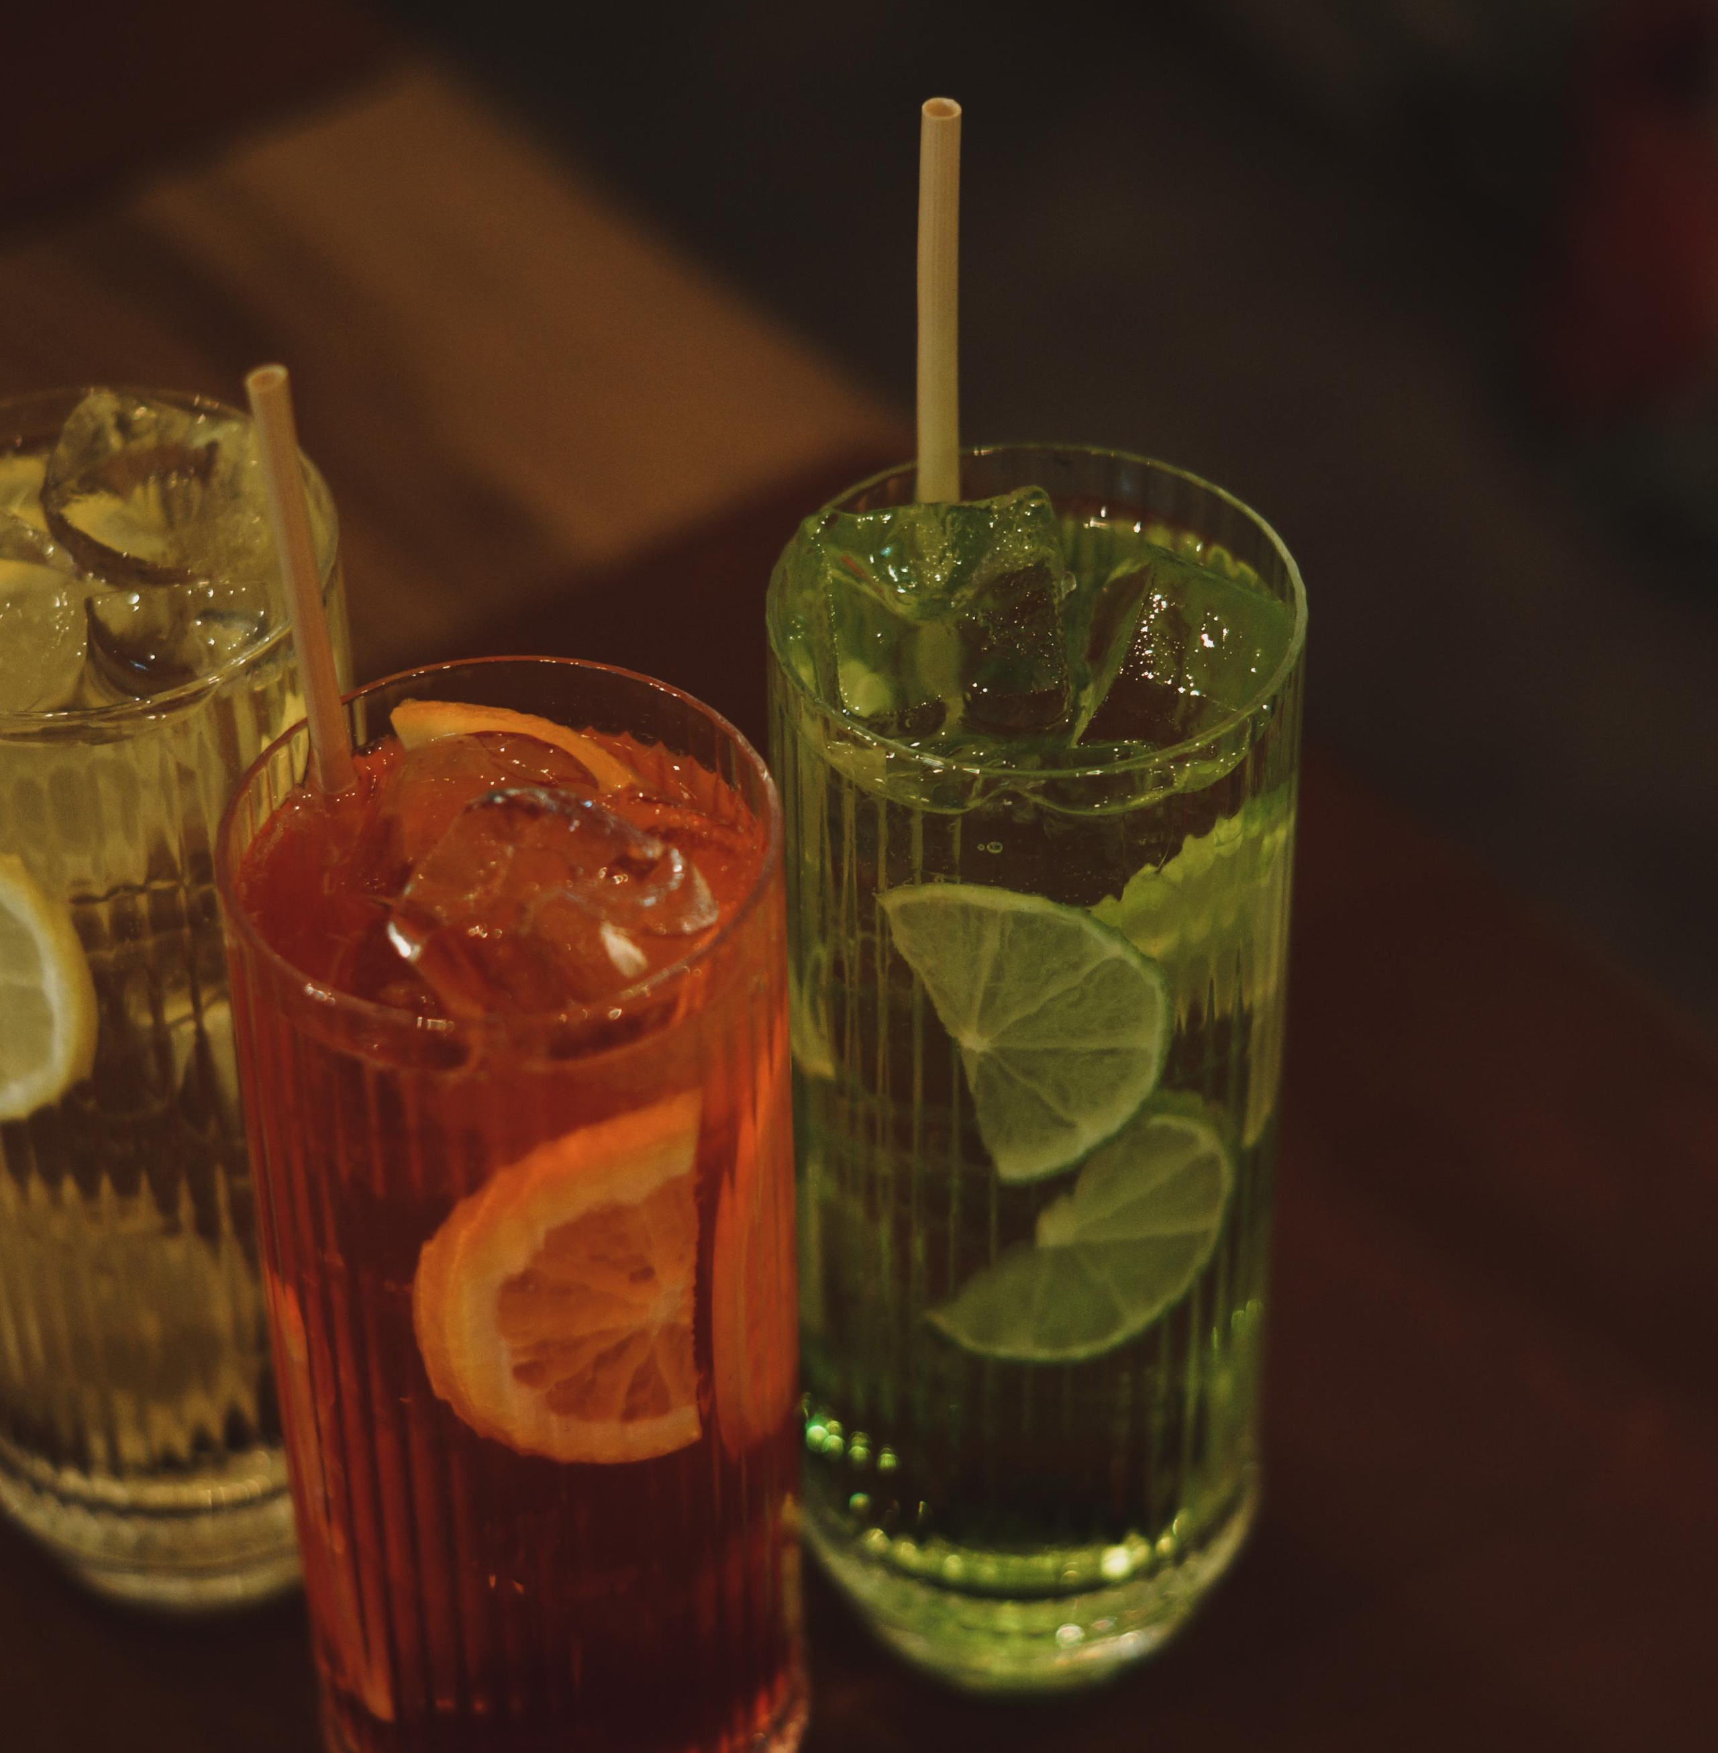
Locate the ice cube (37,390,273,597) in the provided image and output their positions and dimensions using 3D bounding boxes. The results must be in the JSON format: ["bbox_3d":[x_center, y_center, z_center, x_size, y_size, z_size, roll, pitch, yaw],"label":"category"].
[{"bbox_3d":[-0.087,-0.047,0.665,0.027,0.023,0.023,-2,42,-1],"label":"ice cube"}]

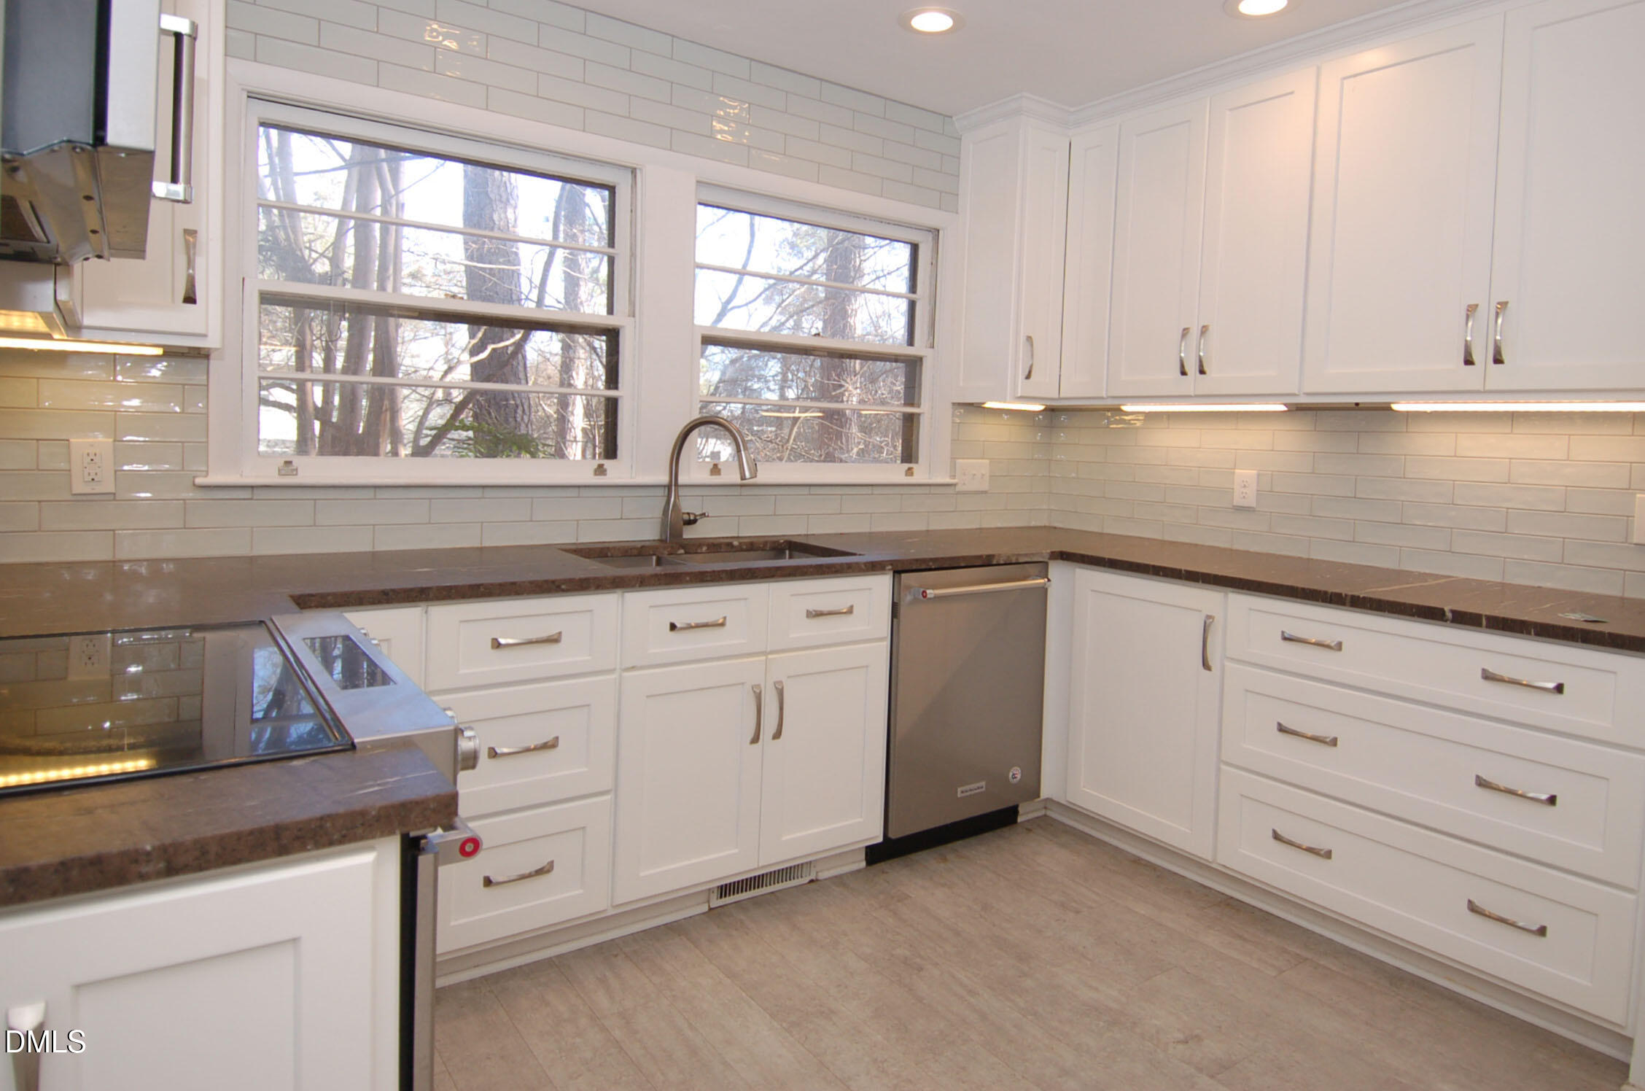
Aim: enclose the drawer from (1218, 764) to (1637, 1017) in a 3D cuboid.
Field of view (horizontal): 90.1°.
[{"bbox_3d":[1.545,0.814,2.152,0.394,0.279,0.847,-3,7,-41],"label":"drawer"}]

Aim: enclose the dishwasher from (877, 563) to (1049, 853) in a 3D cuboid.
[{"bbox_3d":[0.351,0.487,2.776,0.593,0.875,0.557,-1,6,-30],"label":"dishwasher"}]

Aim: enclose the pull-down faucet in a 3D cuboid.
[{"bbox_3d":[-0.350,-0.204,2.572,0.279,0.403,0.095,3,5,13],"label":"pull-down faucet"}]

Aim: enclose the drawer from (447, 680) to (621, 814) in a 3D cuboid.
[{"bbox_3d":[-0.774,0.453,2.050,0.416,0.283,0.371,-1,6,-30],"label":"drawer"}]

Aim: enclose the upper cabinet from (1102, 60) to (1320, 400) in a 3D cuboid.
[{"bbox_3d":[1.363,-0.982,2.795,0.335,0.966,0.629,-3,7,-41],"label":"upper cabinet"}]

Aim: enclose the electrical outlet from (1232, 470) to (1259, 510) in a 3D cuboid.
[{"bbox_3d":[1.484,-0.197,2.884,0.012,0.127,0.079,-3,7,-41],"label":"electrical outlet"}]

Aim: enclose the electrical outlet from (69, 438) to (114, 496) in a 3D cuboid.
[{"bbox_3d":[-1.700,-0.182,1.914,0.079,0.128,0.011,-1,6,-30],"label":"electrical outlet"}]

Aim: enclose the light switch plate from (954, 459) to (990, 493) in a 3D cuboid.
[{"bbox_3d":[0.596,-0.274,3.243,0.172,0.122,0.012,-2,7,-33],"label":"light switch plate"}]

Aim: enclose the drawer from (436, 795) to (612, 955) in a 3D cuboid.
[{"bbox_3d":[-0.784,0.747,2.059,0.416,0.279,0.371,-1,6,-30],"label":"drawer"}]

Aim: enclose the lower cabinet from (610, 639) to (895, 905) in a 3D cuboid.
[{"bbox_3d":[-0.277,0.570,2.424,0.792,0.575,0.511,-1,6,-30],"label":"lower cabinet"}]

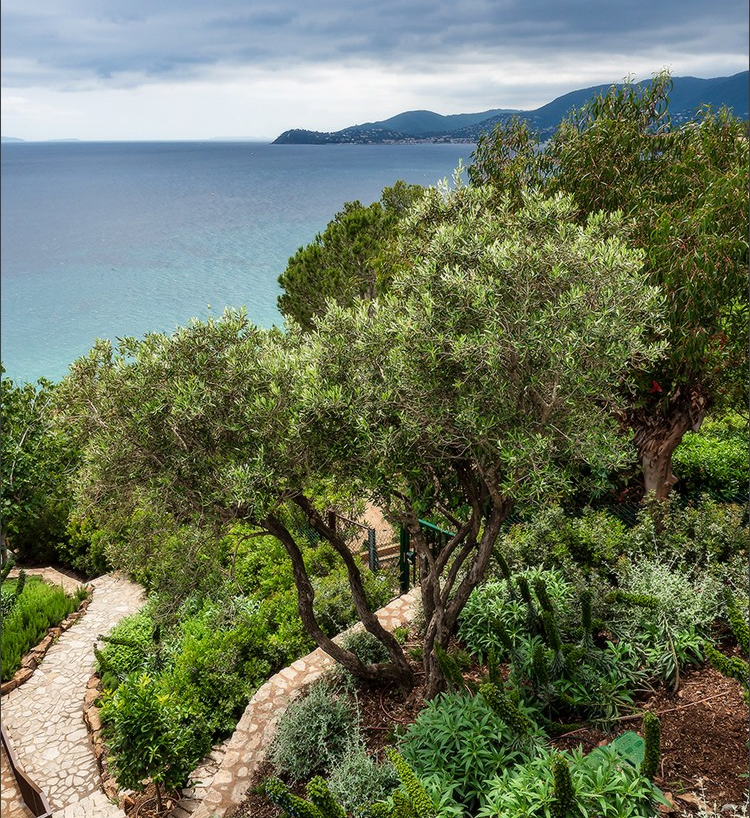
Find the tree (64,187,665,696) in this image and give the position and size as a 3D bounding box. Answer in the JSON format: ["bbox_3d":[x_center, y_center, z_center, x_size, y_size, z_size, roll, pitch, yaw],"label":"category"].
[{"bbox_3d":[-0.080,0.630,6.300,5.200,4.950,4.200,0,21,0],"label":"tree"}]

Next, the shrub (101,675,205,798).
[{"bbox_3d":[-2.050,3.170,6.500,0.980,1.470,0.980,0,21,0],"label":"shrub"}]

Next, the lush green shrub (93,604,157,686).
[{"bbox_3d":[-3.080,2.920,8.570,0.850,0.800,0.950,0,21,0],"label":"lush green shrub"}]

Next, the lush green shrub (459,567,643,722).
[{"bbox_3d":[1.680,2.235,6.644,1.700,1.050,1.400,0,21,0],"label":"lush green shrub"}]

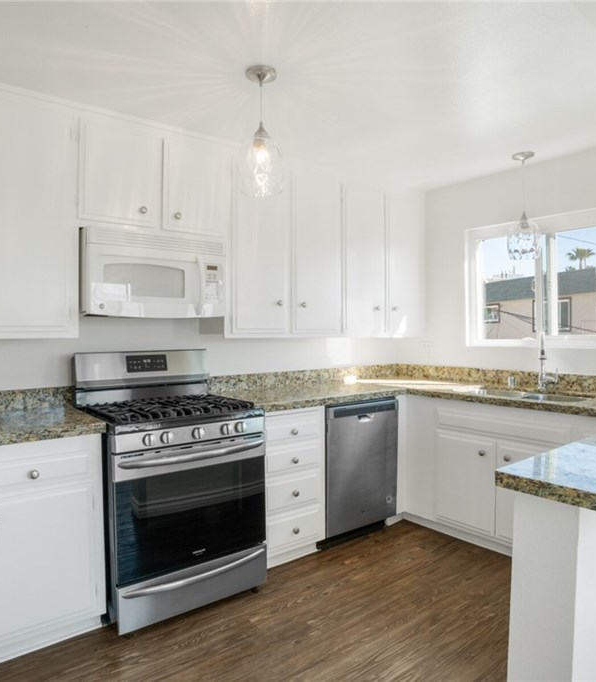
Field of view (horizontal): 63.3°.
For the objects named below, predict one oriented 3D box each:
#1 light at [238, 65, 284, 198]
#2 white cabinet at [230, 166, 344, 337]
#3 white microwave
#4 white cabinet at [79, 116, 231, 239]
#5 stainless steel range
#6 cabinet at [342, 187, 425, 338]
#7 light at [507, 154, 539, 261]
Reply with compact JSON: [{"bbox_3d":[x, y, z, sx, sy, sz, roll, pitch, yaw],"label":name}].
[{"bbox_3d":[-0.152,-0.865,2.037,0.185,0.523,0.185,0,1,0],"label":"light"},{"bbox_3d":[-0.144,-0.562,3.161,0.890,1.083,0.342,-1,1,-37],"label":"white cabinet"},{"bbox_3d":[-0.801,-0.334,2.621,0.752,0.428,0.405,-1,1,-37],"label":"white microwave"},{"bbox_3d":[-0.810,-0.825,2.649,0.810,0.540,0.342,-1,1,-37],"label":"white cabinet"},{"bbox_3d":[-0.666,0.653,2.507,0.761,1.181,0.721,-1,1,-37],"label":"stainless steel range"},{"bbox_3d":[0.576,-0.572,3.710,0.919,1.083,0.342,-1,1,-37],"label":"cabinet"},{"bbox_3d":[1.394,-0.823,2.988,0.191,0.643,0.191,-1,1,-37],"label":"light"}]

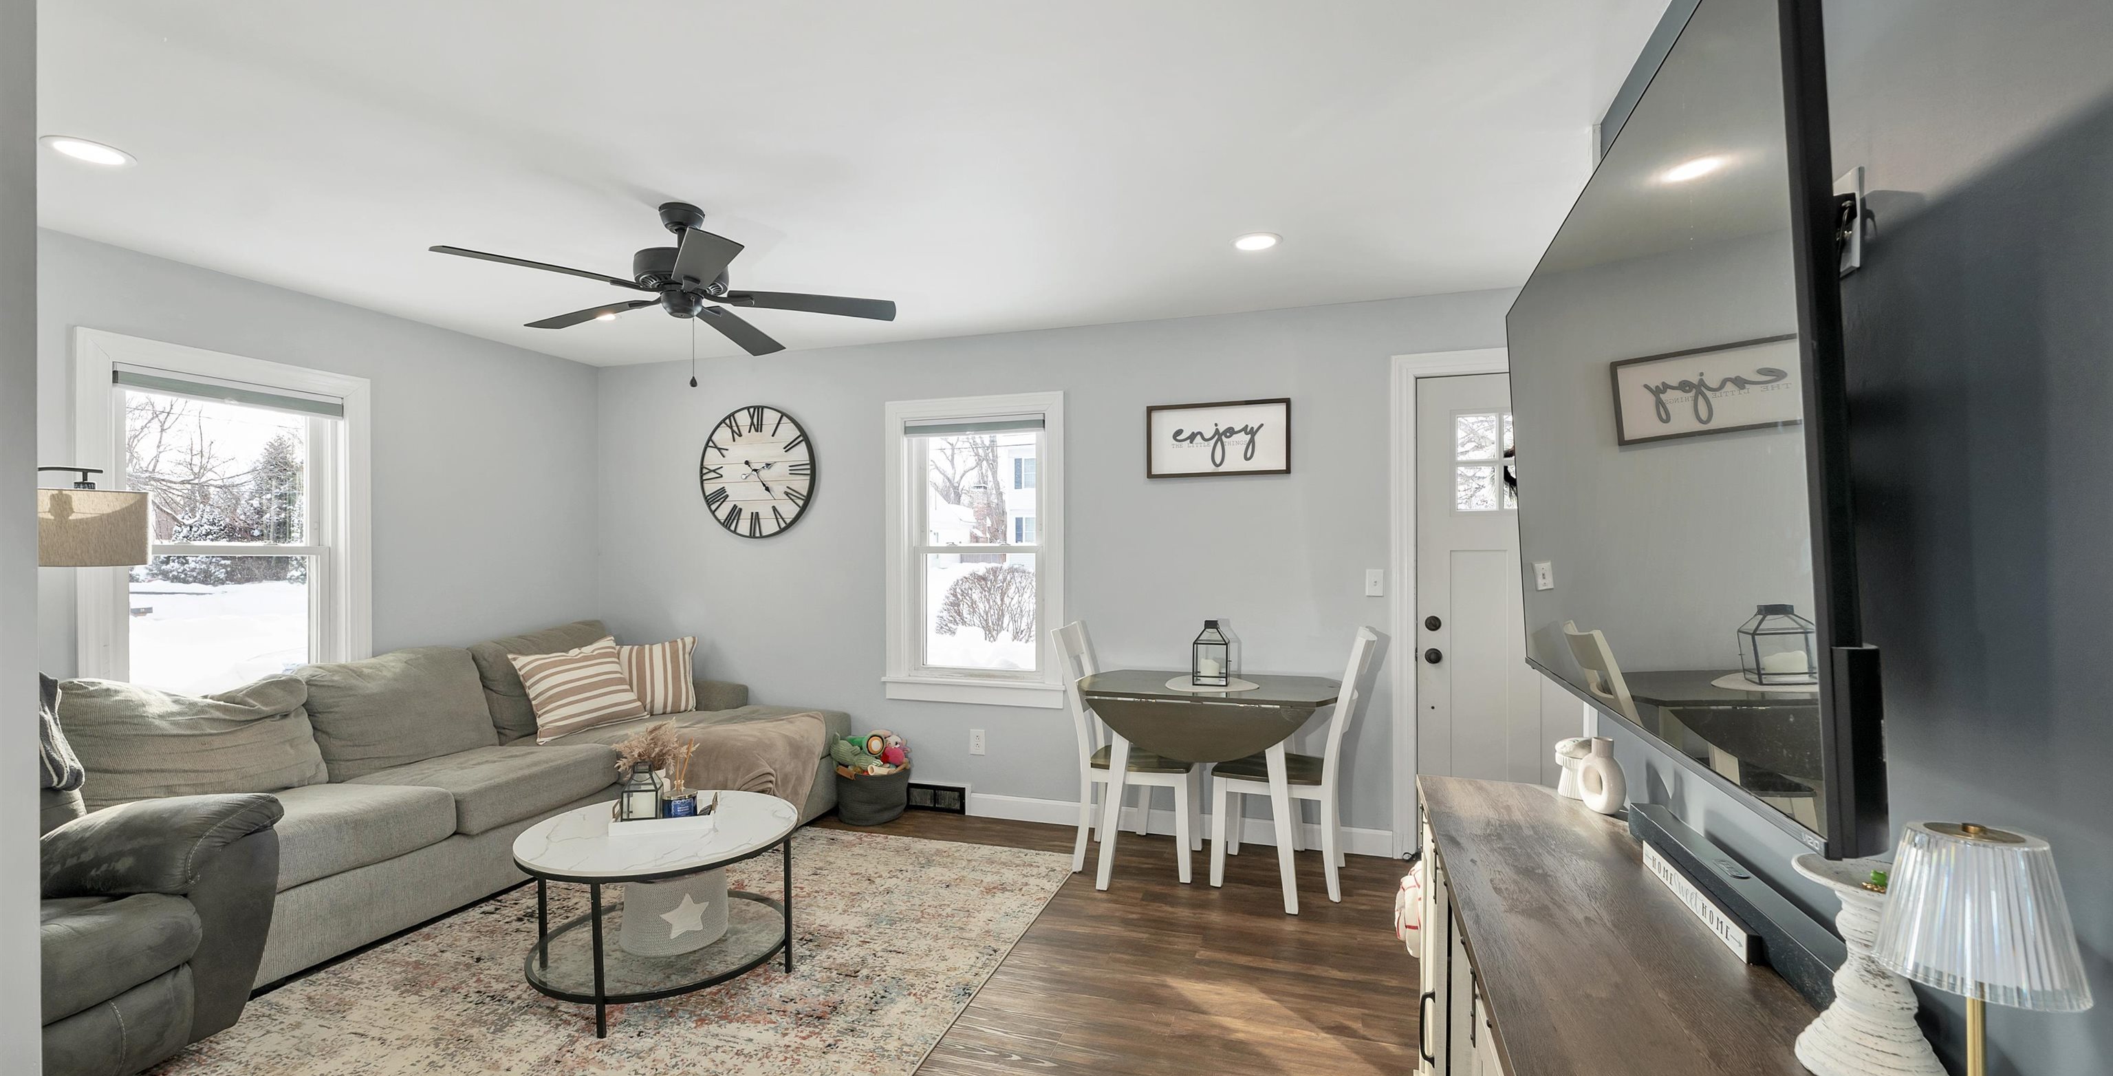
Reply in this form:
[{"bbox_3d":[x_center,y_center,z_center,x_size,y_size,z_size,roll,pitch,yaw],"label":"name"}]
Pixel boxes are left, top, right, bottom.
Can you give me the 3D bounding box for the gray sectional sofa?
[{"bbox_3d":[-2.233,0.933,3.486,1.700,0.920,2.320,0,0,18],"label":"gray sectional sofa"}]

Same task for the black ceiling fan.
[{"bbox_3d":[-1.190,-0.872,2.615,1.280,0.350,1.280,0,-1,18],"label":"black ceiling fan"}]

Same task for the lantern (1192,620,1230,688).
[{"bbox_3d":[0.648,0.482,3.457,0.138,0.265,0.138,0,0,10],"label":"lantern"}]

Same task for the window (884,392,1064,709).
[{"bbox_3d":[-0.405,0.070,4.115,0.970,1.550,0.110,0,-1,17],"label":"window"}]

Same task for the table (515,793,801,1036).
[{"bbox_3d":[-1.251,1.148,2.651,0.800,0.455,0.800,0,0,0],"label":"table"}]

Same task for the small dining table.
[{"bbox_3d":[0.633,0.997,3.413,1.070,0.760,0.660,0,0,18],"label":"small dining table"}]

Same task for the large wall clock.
[{"bbox_3d":[-1.648,-0.359,4.527,0.728,0.728,0.045,0,0,18],"label":"large wall clock"}]

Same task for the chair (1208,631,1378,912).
[{"bbox_3d":[0.969,0.876,3.350,0.590,1.000,0.440,0,-1,19],"label":"chair"}]

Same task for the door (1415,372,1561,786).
[{"bbox_3d":[1.945,0.337,3.415,0.820,2.040,0.050,0,-1,17],"label":"door"}]

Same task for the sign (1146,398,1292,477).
[{"bbox_3d":[0.731,-0.448,3.739,0.645,0.333,0.030,0,0,18],"label":"sign"}]

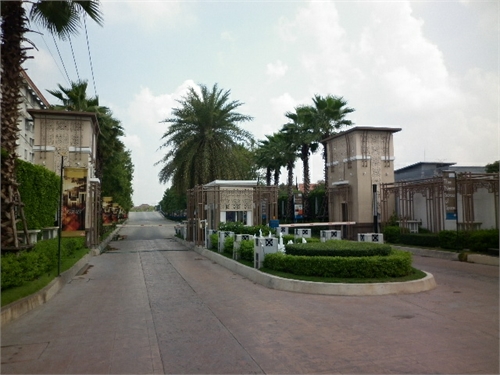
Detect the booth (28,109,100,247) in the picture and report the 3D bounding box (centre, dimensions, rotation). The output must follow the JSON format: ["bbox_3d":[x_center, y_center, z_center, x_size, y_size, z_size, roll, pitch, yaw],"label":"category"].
[{"bbox_3d":[-8.361,-0.244,18.532,2.600,5.720,3.900,1,-4,-15],"label":"booth"}]

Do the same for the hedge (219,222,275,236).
[{"bbox_3d":[-0.137,1.919,15.742,2.200,1.050,1.000,1,-4,-15],"label":"hedge"}]

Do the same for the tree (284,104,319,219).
[{"bbox_3d":[3.969,-1.252,30.198,2.900,9.501,2.900,0,-4,0],"label":"tree"}]

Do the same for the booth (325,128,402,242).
[{"bbox_3d":[6.120,0.008,22.539,2.600,5.720,3.900,1,-4,-15],"label":"booth"}]

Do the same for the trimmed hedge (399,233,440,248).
[{"bbox_3d":[7.634,2.276,17.815,0.800,0.600,2.100,1,-4,-22],"label":"trimmed hedge"}]

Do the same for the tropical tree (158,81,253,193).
[{"bbox_3d":[-3.150,-1.876,28.230,6.400,10.497,6.400,1,-4,-15],"label":"tropical tree"}]

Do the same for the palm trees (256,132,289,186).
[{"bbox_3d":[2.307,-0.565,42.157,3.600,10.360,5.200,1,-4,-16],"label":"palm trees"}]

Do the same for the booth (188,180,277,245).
[{"bbox_3d":[-0.953,1.251,19.839,3.500,2.900,3.300,1,-4,-15],"label":"booth"}]

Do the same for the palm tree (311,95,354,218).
[{"bbox_3d":[5.375,-1.414,27.197,3.100,9.445,3.100,1,-4,-15],"label":"palm tree"}]

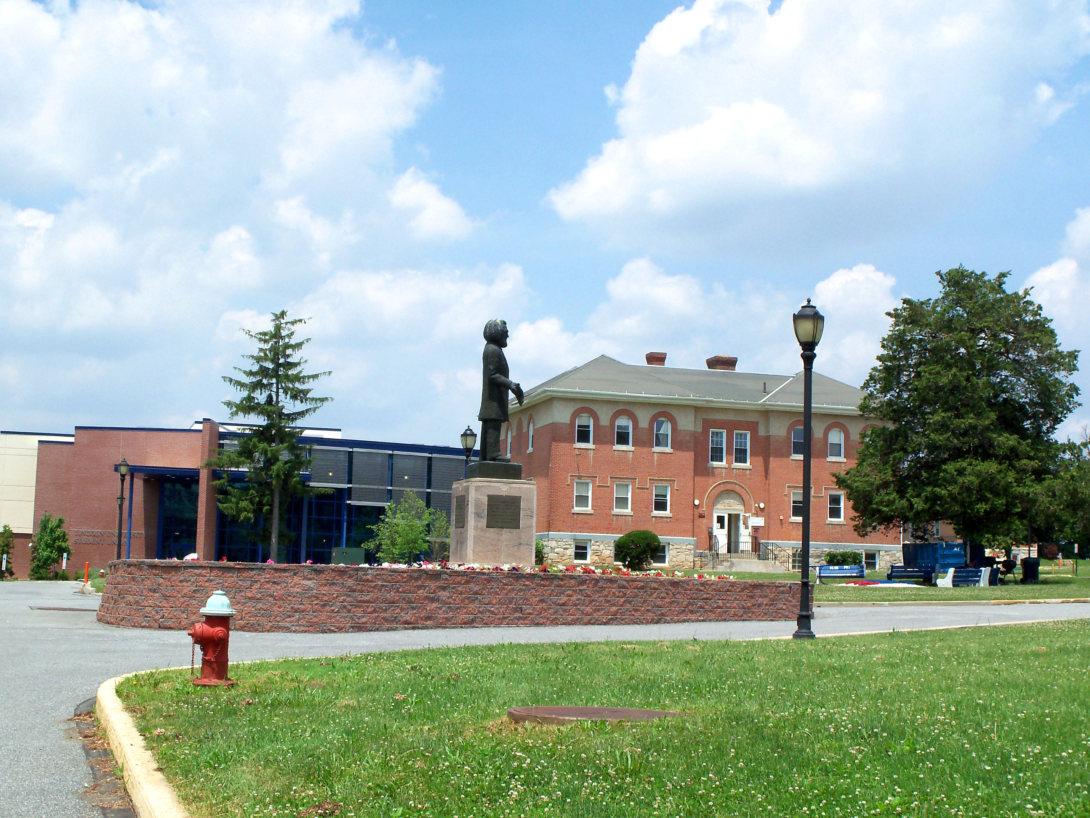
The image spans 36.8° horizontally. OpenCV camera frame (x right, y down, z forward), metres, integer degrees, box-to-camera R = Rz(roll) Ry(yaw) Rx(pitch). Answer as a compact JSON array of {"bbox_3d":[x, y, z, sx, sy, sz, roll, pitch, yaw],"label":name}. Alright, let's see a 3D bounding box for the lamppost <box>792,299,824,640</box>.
[{"bbox_3d":[3.521,0.783,22.052,0.410,4.598,0.410,2,-6,0],"label":"lamppost"}]

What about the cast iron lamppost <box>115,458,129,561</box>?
[{"bbox_3d":[-15.903,4.062,61.500,0.410,4.400,0.410,3,-6,-16],"label":"cast iron lamppost"}]

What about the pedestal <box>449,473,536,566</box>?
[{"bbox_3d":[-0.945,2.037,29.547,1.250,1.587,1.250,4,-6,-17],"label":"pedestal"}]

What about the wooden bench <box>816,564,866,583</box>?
[{"bbox_3d":[11.712,6.543,64.710,1.900,0.764,0.650,1,-6,8],"label":"wooden bench"}]

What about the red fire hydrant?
[{"bbox_3d":[-2.729,1.868,13.383,0.420,0.781,0.390,4,-6,-22],"label":"red fire hydrant"}]

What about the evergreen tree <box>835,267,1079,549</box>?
[{"bbox_3d":[17.193,0.616,68.373,9.600,13.361,9.400,2,-6,0],"label":"evergreen tree"}]

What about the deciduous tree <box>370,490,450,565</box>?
[{"bbox_3d":[-4.134,4.012,49.841,2.350,3.080,2.350,2,-6,0],"label":"deciduous tree"}]

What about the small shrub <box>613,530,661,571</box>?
[{"bbox_3d":[4.727,7.288,84.163,2.410,2.100,2.200,2,-6,0],"label":"small shrub"}]

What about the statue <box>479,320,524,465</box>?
[{"bbox_3d":[-0.774,-0.331,28.900,0.760,2.470,0.780,3,-6,-16],"label":"statue"}]

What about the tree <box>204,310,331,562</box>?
[{"bbox_3d":[-9.844,1.322,58.152,4.350,9.826,4.350,2,-6,0],"label":"tree"}]

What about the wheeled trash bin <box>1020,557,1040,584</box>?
[{"bbox_3d":[19.473,6.493,65.746,0.760,1.083,0.620,2,-6,-3],"label":"wheeled trash bin"}]

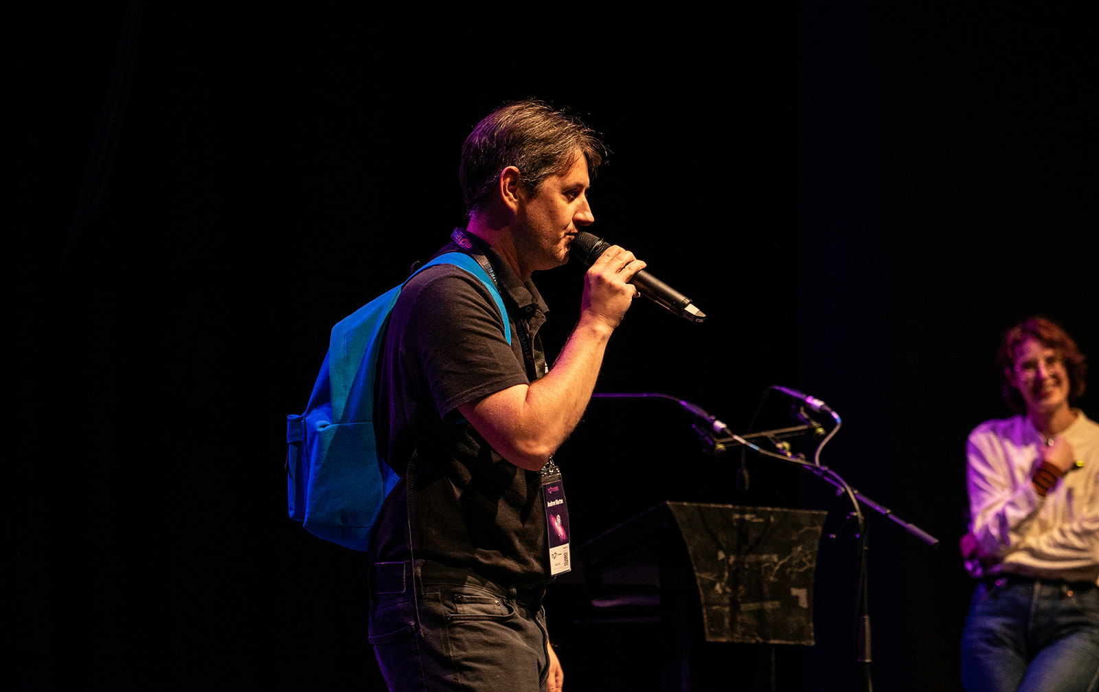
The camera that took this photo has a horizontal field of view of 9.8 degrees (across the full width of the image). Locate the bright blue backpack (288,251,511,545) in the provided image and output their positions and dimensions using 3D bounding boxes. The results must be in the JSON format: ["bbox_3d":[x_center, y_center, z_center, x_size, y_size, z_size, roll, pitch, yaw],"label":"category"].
[{"bbox_3d":[-0.245,0.088,9.950,0.310,0.455,0.300,4,-1,9],"label":"bright blue backpack"}]

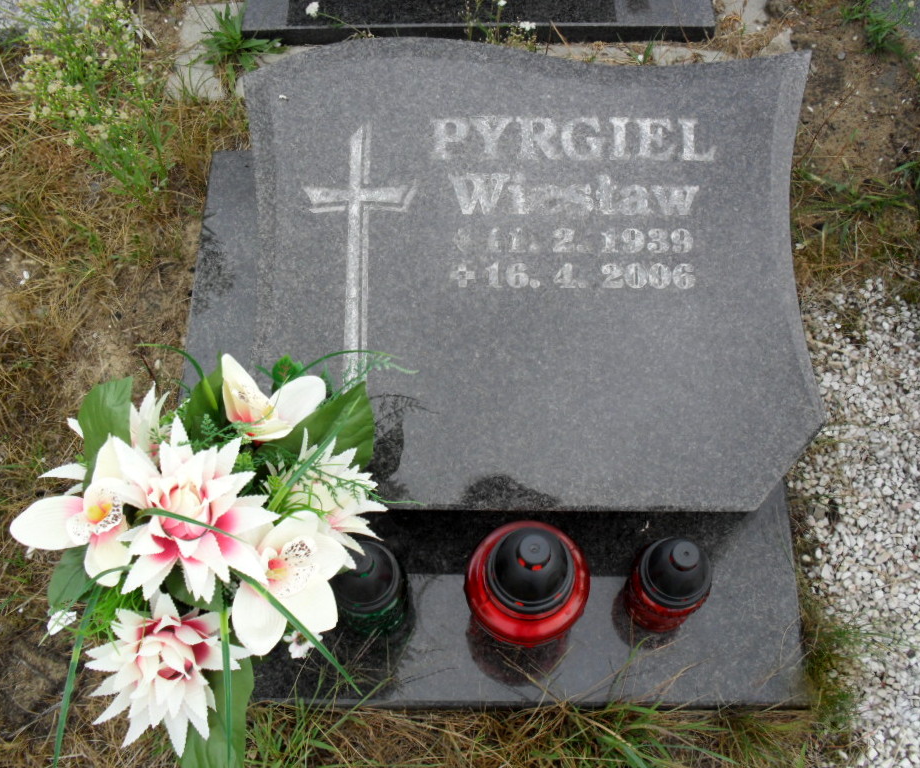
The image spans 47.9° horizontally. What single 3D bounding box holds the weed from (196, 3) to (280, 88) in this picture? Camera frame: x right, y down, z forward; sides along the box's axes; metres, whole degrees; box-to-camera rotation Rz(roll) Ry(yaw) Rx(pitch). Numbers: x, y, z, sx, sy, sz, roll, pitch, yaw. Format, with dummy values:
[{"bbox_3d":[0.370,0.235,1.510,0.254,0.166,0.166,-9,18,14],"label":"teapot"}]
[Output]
[{"bbox_3d":[-0.365,-0.561,1.697,0.145,0.085,0.130,-2,65,0],"label":"weed"}]

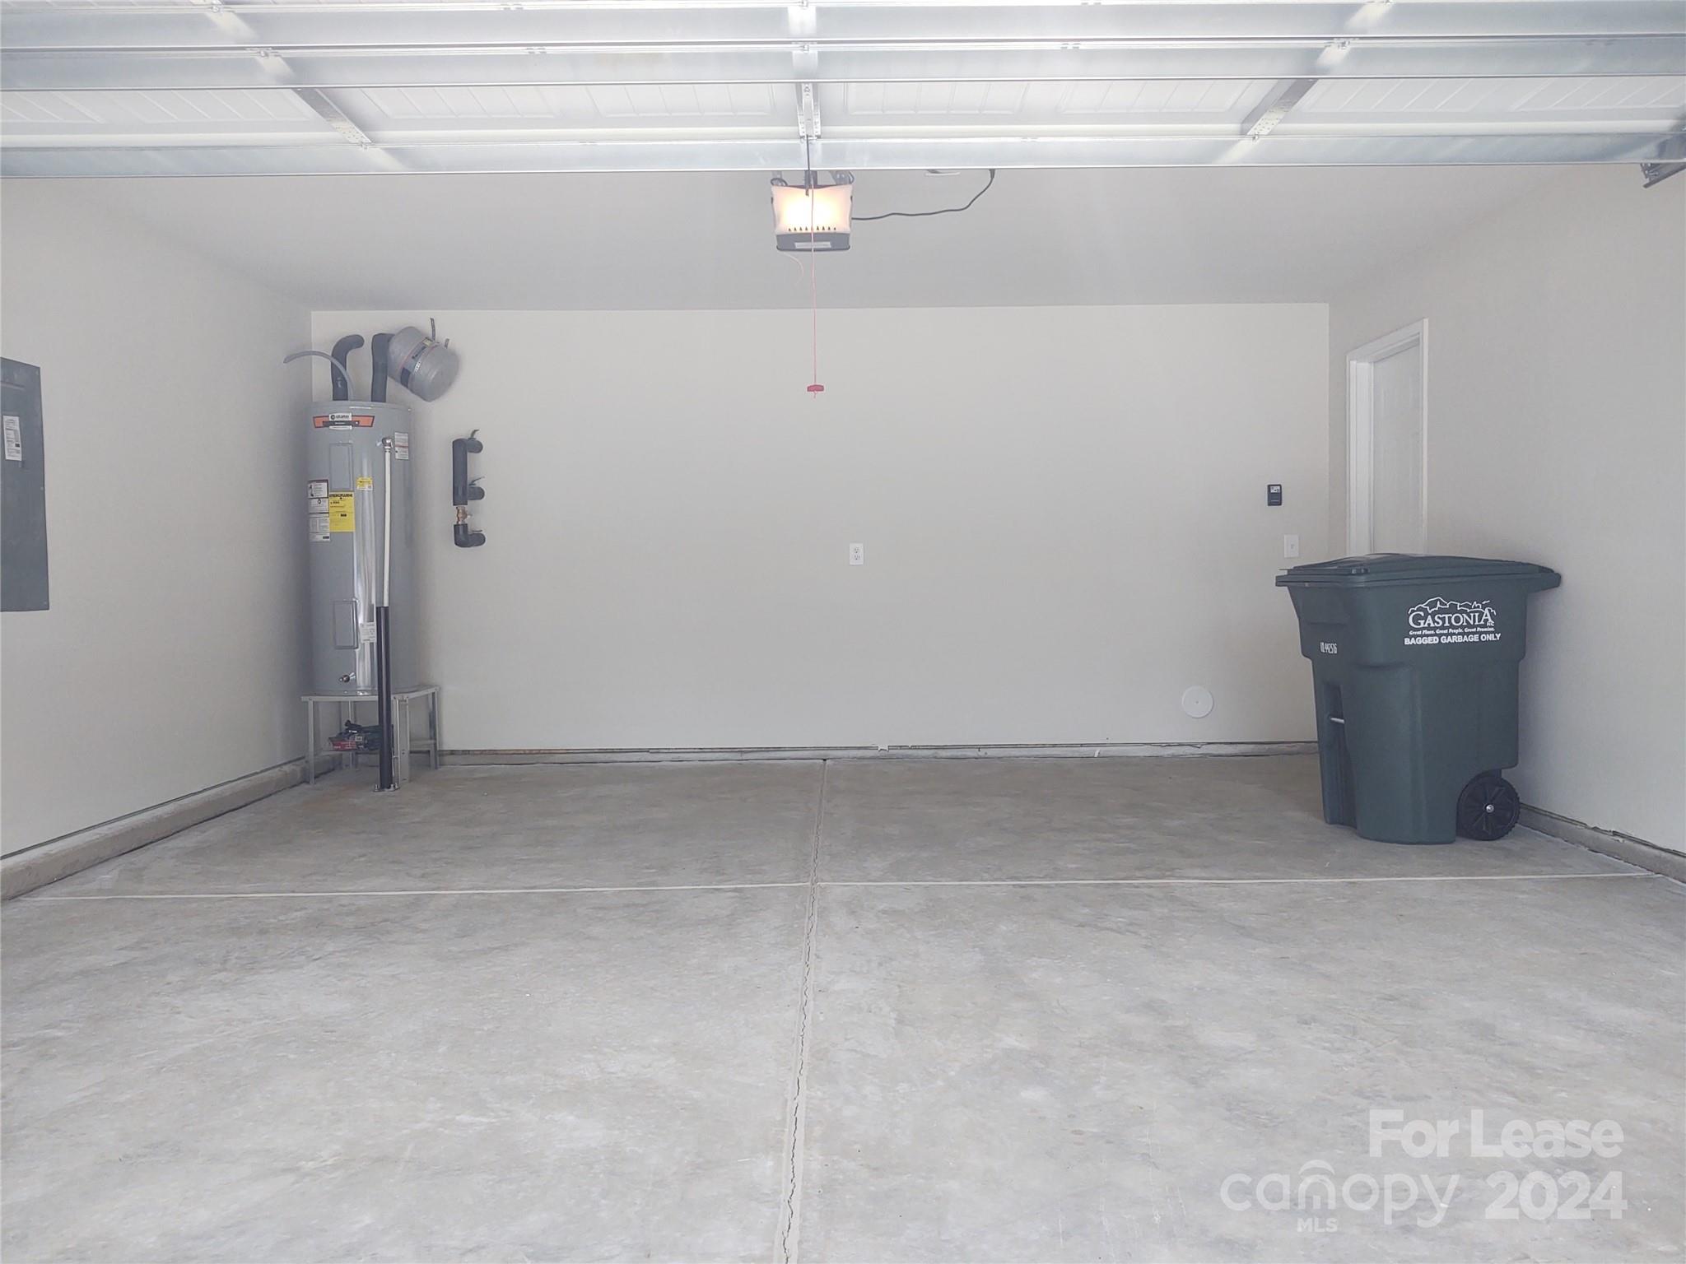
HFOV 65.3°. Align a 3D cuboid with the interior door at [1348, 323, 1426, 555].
[{"bbox_3d":[2.788,-0.407,6.686,0.100,2.108,0.920,-1,2,-1],"label":"interior door"}]

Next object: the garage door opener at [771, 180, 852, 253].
[{"bbox_3d":[-0.104,-1.418,4.550,0.270,0.170,0.300,-1,2,-1],"label":"garage door opener"}]

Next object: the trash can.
[{"bbox_3d":[2.267,0.245,5.228,0.820,1.090,0.710,-1,2,-6],"label":"trash can"}]

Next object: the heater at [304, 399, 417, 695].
[{"bbox_3d":[-2.561,-0.436,7.010,0.530,1.504,0.530,-1,2,-1],"label":"heater"}]

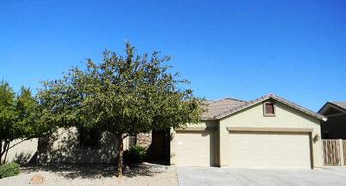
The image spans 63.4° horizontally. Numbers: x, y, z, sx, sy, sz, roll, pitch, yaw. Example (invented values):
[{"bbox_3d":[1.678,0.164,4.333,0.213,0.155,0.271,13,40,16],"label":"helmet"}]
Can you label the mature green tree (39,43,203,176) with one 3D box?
[{"bbox_3d":[-2.565,0.694,13.688,8.130,6.590,6.800,1,-8,0],"label":"mature green tree"}]

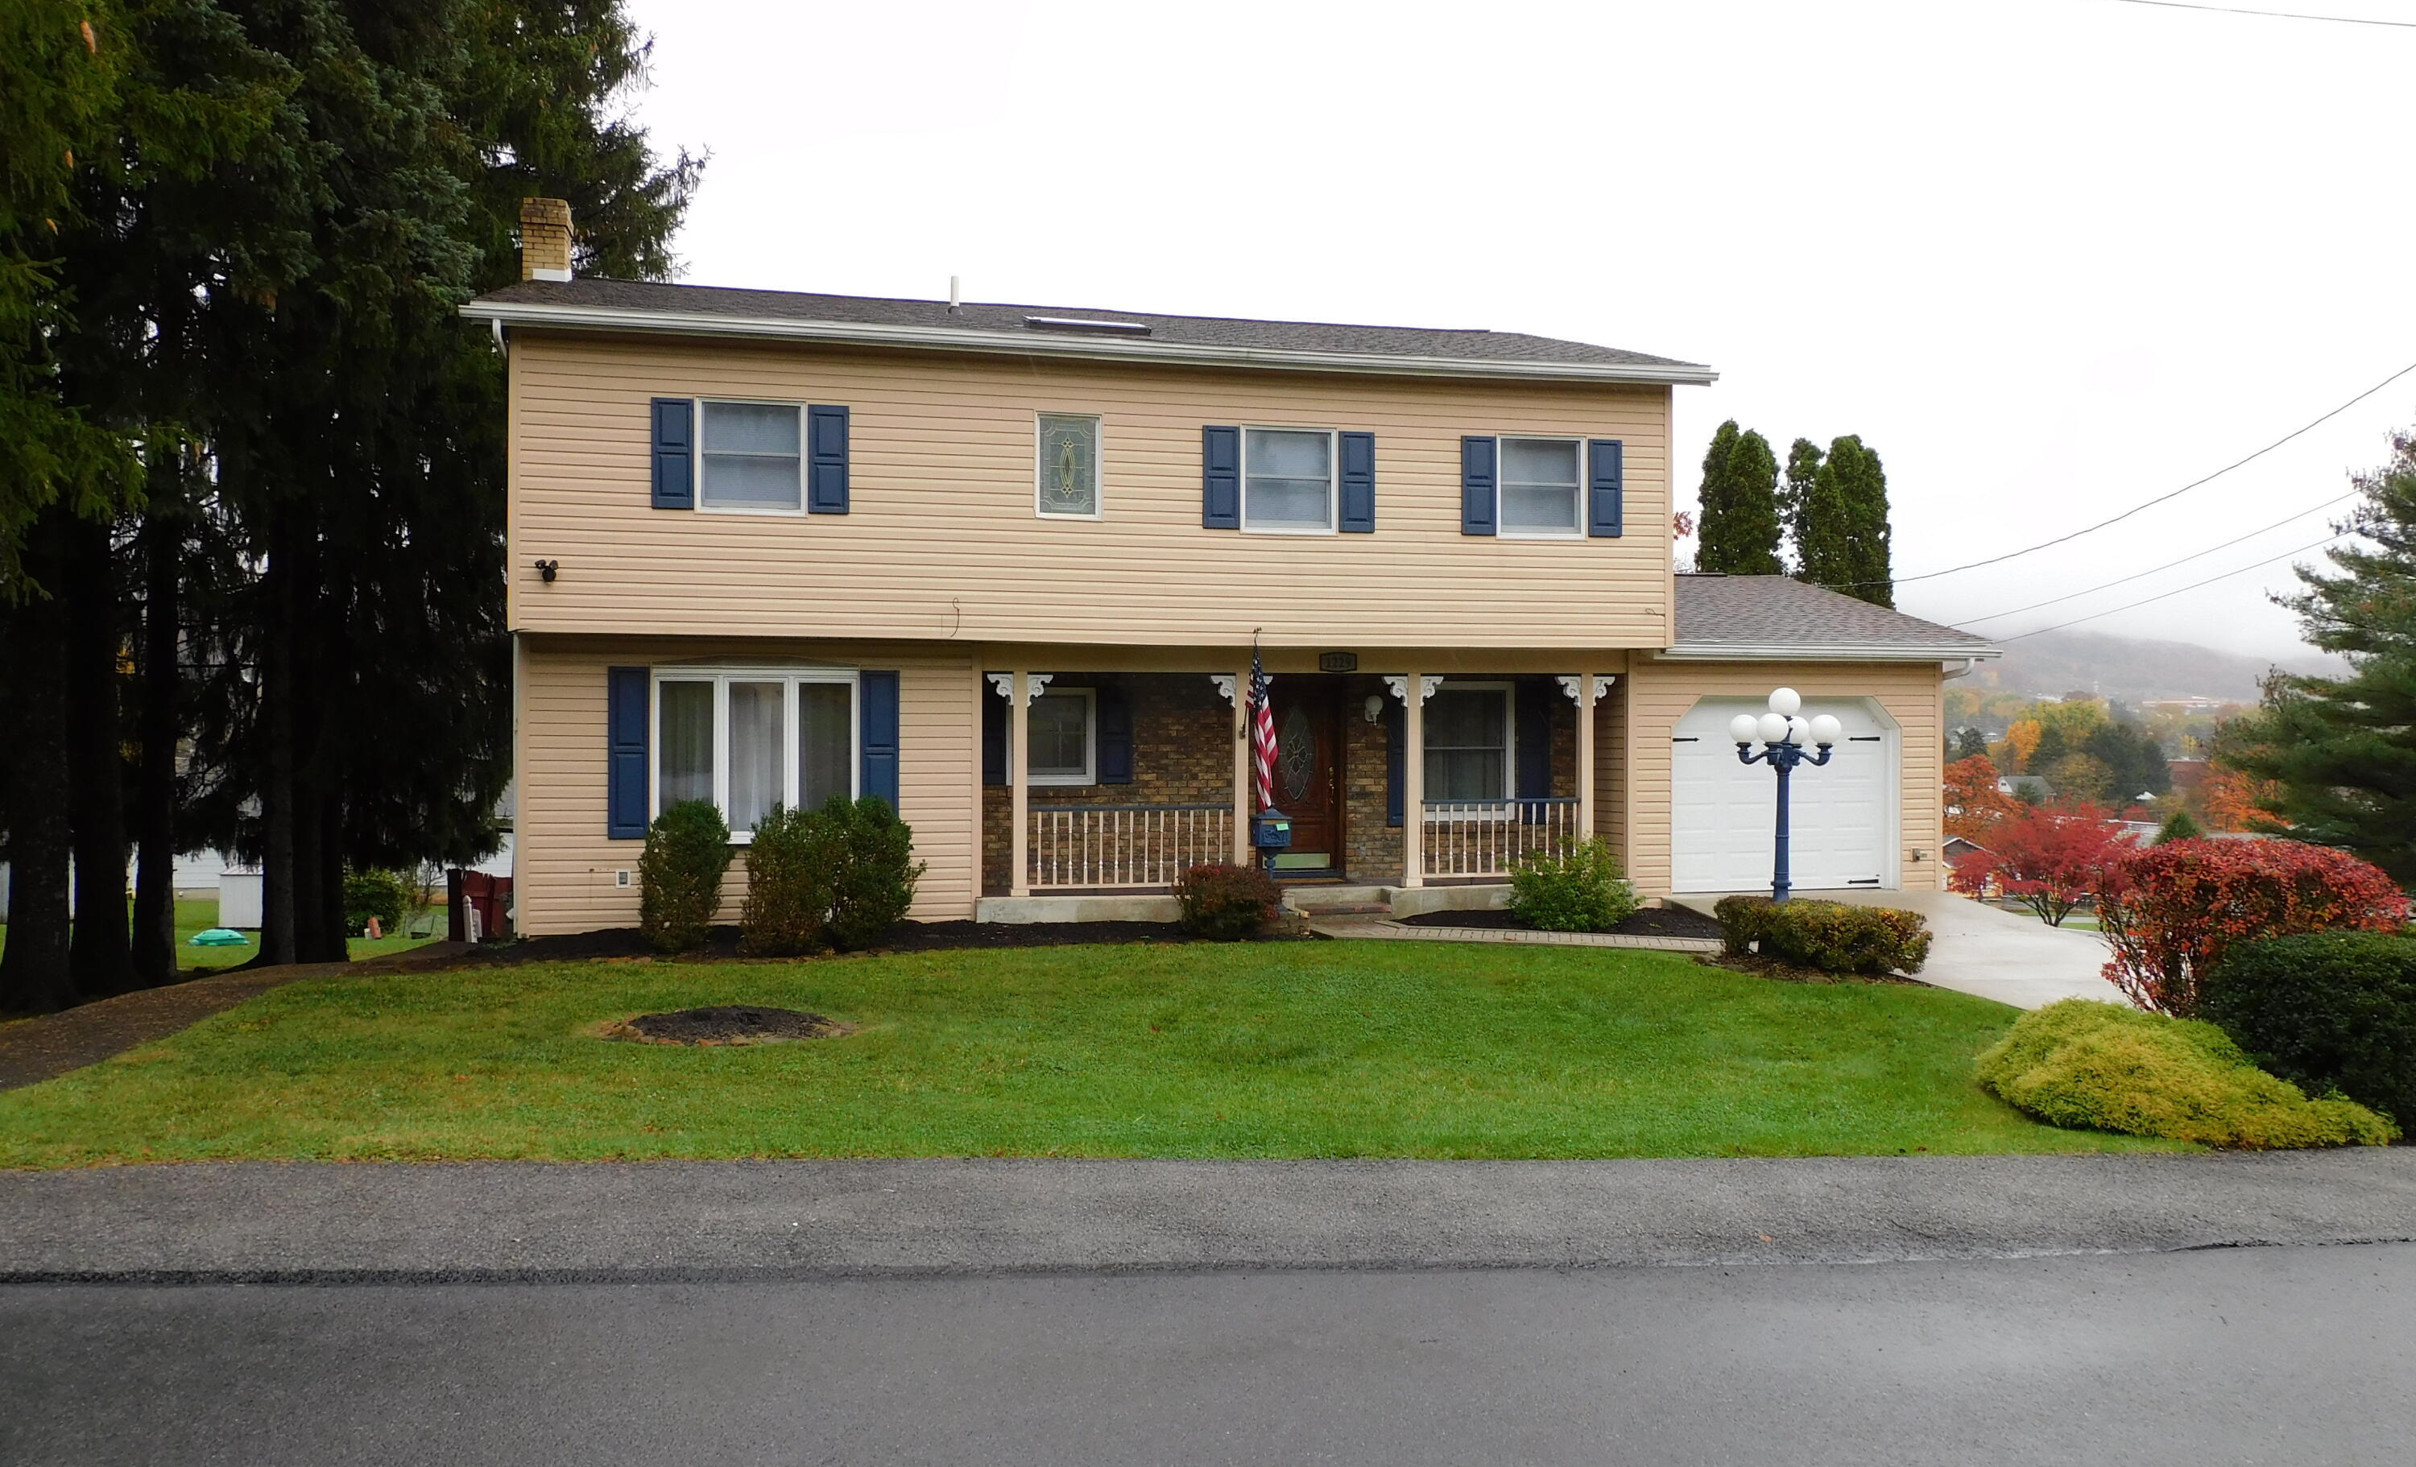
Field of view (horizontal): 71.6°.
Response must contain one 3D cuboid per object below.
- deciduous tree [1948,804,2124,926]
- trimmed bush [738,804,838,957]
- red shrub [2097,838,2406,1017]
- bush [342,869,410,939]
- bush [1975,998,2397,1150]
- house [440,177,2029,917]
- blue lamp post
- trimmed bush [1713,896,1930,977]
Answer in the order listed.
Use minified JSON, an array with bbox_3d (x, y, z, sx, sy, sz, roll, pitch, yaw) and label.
[{"bbox_3d":[10.050,1.620,20.300,1.980,1.480,1.900,0,-1,0],"label":"deciduous tree"},{"bbox_3d":[-3.650,1.270,14.550,0.860,1.270,0.820,0,-1,-13],"label":"trimmed bush"},{"bbox_3d":[6.350,1.220,10.200,1.700,1.160,1.400,0,-1,0],"label":"red shrub"},{"bbox_3d":[-13.800,2.790,27.600,1.200,1.200,1.150,0,-1,0],"label":"bush"},{"bbox_3d":[4.300,1.410,7.600,1.420,0.540,1.450,0,-1,0],"label":"bush"},{"bbox_3d":[0.020,-2.090,21.300,15.500,7.950,10.800,0,-1,-13],"label":"house"},{"bbox_3d":[4.540,0.740,13.200,0.910,2.190,0.910,0,-1,15],"label":"blue lamp post"},{"bbox_3d":[4.760,1.540,13.000,1.550,0.540,1.000,0,-1,25],"label":"trimmed bush"}]

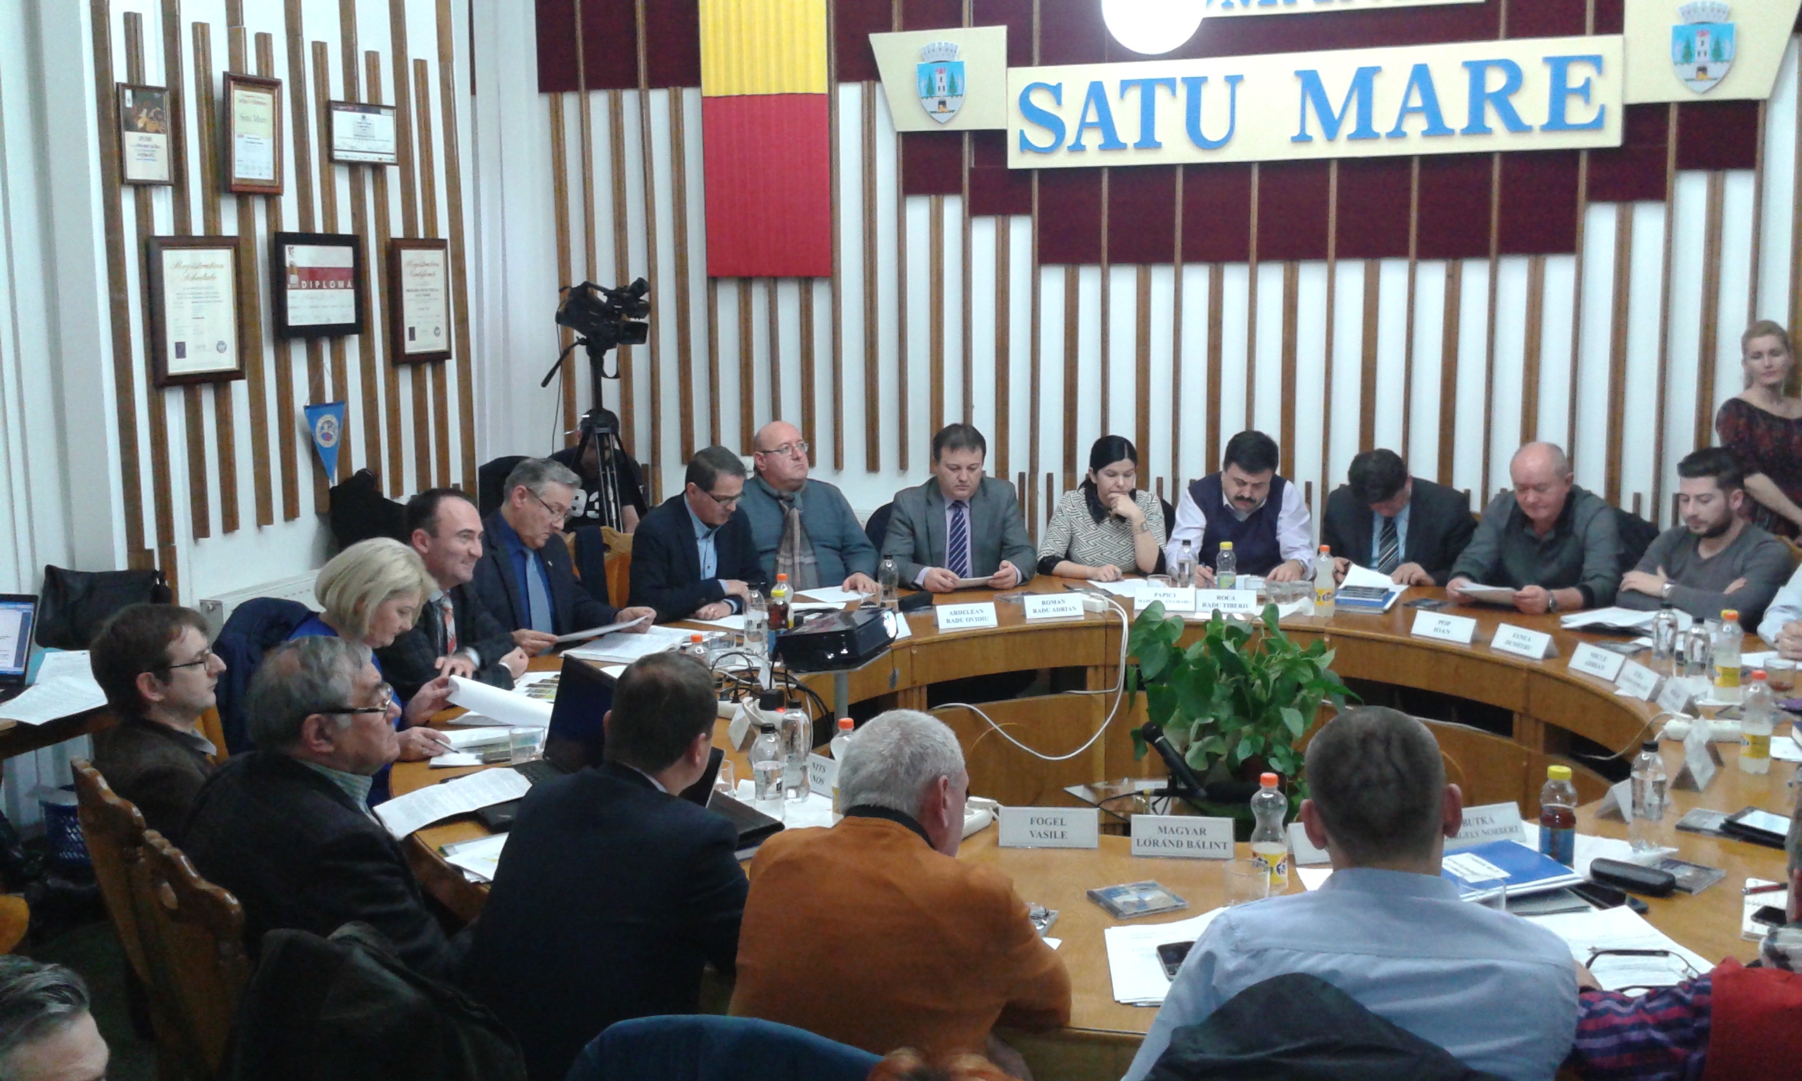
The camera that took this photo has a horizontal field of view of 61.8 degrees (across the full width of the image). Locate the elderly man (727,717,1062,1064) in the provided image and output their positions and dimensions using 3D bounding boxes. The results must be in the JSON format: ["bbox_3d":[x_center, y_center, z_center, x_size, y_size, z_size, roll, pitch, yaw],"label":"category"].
[{"bbox_3d":[0.045,0.833,2.376,0.560,1.270,0.750,2,10,19],"label":"elderly man"}]

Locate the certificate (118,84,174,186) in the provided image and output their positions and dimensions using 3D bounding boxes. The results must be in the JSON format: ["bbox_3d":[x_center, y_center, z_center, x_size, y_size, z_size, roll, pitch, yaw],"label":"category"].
[{"bbox_3d":[-2.586,-1.387,5.150,0.025,0.335,0.225,2,10,20],"label":"certificate"}]

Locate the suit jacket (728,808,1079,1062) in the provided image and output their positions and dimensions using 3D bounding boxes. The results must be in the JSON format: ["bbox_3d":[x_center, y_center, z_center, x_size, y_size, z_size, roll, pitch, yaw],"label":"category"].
[{"bbox_3d":[0.023,0.714,2.351,0.530,0.560,0.450,4,11,25],"label":"suit jacket"}]

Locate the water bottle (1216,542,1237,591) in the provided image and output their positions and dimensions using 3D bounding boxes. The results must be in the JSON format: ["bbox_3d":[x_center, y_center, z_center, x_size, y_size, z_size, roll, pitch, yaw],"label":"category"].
[{"bbox_3d":[1.156,0.121,5.352,0.068,0.228,0.068,-1,10,0],"label":"water bottle"}]

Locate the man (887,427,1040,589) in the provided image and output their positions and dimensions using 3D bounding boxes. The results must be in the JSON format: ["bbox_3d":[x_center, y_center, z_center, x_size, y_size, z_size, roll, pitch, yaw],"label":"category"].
[{"bbox_3d":[0.273,0.243,6.179,0.600,1.360,0.750,-2,8,-6],"label":"man"}]

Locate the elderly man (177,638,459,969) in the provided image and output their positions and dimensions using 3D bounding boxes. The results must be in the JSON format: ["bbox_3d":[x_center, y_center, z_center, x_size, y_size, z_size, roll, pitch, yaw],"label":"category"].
[{"bbox_3d":[-0.831,0.794,2.643,0.800,1.310,0.550,-8,11,-40],"label":"elderly man"}]

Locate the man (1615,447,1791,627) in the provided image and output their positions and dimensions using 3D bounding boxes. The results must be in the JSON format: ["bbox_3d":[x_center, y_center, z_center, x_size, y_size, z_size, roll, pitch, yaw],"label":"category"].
[{"bbox_3d":[2.637,0.359,5.048,0.570,1.325,0.750,9,13,44],"label":"man"}]

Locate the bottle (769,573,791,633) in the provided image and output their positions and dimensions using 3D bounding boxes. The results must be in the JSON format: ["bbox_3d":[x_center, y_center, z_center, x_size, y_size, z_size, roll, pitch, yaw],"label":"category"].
[{"bbox_3d":[-0.376,0.219,4.820,0.067,0.230,0.067,-1,10,0],"label":"bottle"}]

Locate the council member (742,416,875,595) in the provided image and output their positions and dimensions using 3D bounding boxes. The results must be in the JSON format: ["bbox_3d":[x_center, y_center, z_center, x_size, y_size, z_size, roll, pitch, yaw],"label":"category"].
[{"bbox_3d":[-0.359,0.267,5.924,0.600,1.400,0.780,-4,9,-22],"label":"council member"}]

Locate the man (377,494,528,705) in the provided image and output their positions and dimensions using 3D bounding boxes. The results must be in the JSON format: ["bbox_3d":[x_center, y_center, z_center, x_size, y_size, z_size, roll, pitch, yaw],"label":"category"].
[{"bbox_3d":[-1.149,0.513,4.417,0.750,1.320,0.560,7,12,40],"label":"man"}]

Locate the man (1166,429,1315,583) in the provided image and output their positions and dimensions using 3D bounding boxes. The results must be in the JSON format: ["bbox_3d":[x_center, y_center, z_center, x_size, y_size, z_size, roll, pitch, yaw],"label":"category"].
[{"bbox_3d":[1.397,0.241,6.167,0.600,1.340,0.750,2,9,15],"label":"man"}]

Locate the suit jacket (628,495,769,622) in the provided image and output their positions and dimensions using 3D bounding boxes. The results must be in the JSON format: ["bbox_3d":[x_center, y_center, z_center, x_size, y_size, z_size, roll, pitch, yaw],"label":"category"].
[{"bbox_3d":[-0.672,0.116,5.080,0.500,0.570,0.420,-9,13,-38],"label":"suit jacket"}]

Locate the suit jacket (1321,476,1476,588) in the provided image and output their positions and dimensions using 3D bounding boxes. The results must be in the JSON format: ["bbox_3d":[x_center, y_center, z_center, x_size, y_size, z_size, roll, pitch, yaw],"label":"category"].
[{"bbox_3d":[1.818,0.033,5.500,0.560,0.580,0.420,4,11,25],"label":"suit jacket"}]

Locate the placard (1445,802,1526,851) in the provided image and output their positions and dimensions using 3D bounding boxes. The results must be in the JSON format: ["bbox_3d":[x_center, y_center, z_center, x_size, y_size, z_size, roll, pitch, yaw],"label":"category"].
[{"bbox_3d":[1.174,0.581,3.086,0.207,0.072,0.065,-3,10,-13],"label":"placard"}]

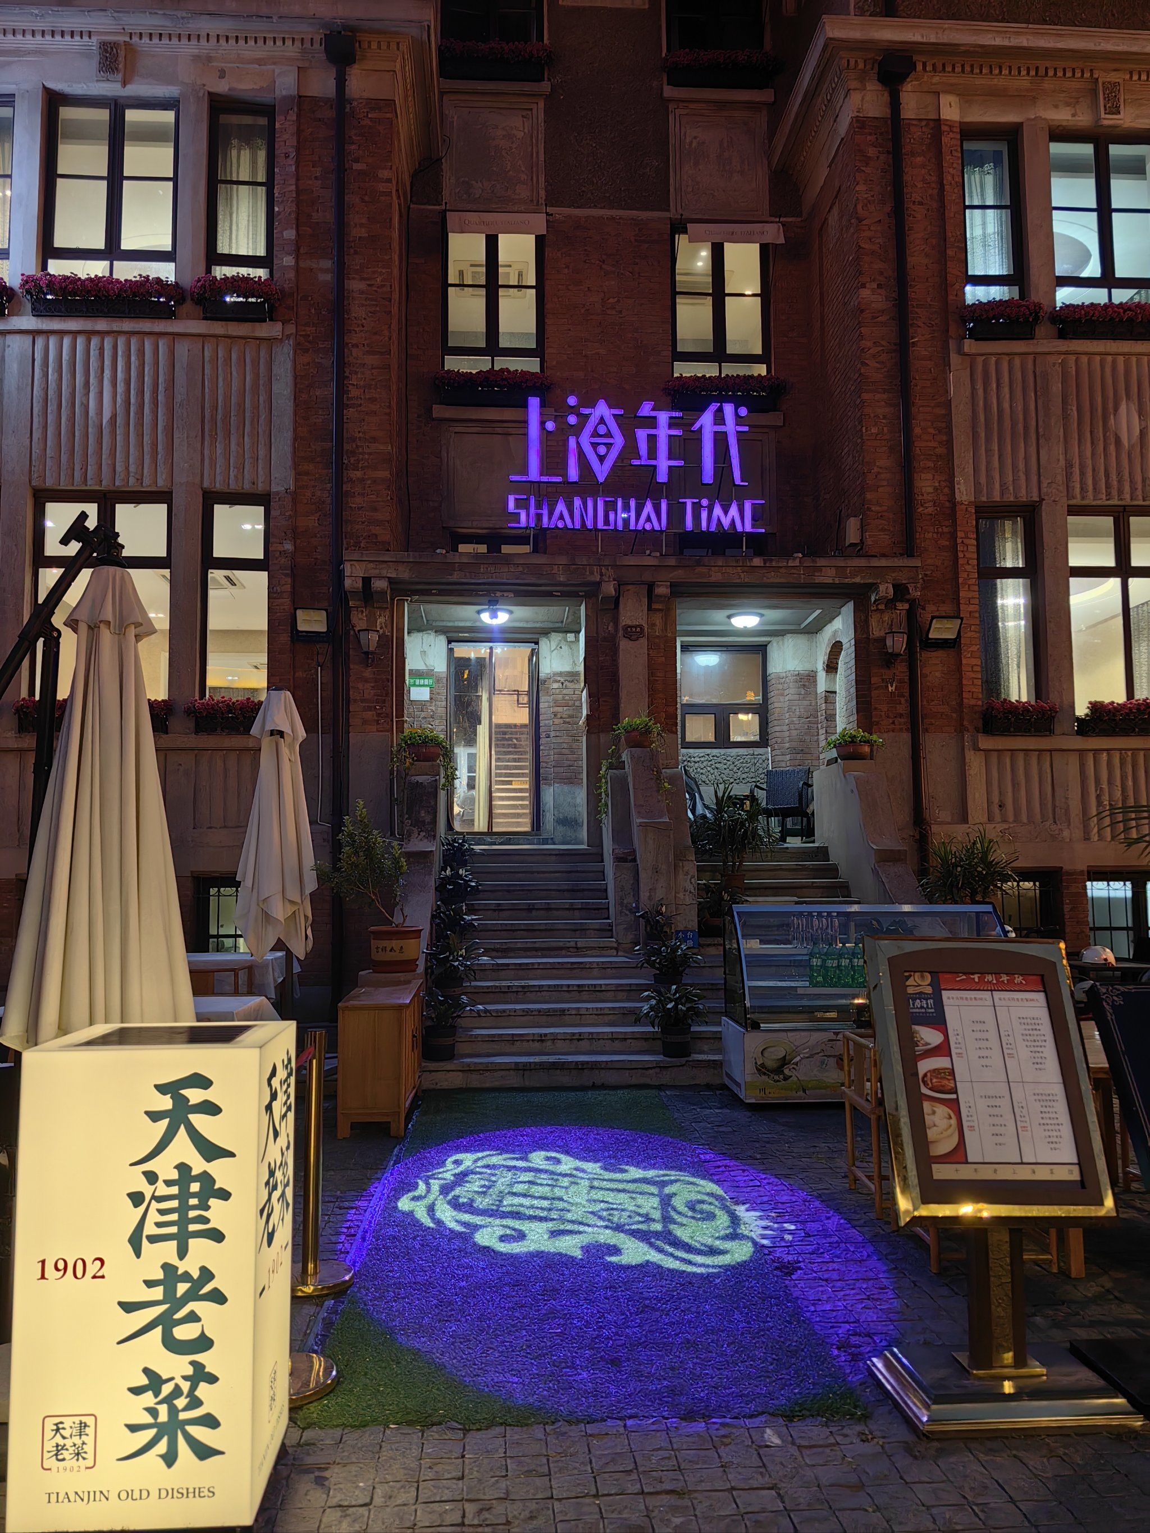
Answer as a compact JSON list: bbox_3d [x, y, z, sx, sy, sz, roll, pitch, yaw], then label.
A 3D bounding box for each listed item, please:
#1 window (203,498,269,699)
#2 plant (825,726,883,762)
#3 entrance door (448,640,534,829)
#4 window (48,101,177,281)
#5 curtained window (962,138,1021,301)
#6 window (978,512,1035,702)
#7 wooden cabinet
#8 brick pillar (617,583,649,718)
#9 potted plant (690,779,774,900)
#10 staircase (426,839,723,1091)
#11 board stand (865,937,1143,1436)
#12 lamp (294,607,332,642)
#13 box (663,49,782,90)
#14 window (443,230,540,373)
[{"bbox_3d":[-3.178,-1.524,11.216,0.629,2.131,0.140,0,-5,-4],"label":"window"},{"bbox_3d":[2.545,-0.205,10.905,0.523,0.324,0.380,0,-5,-4],"label":"plant"},{"bbox_3d":[-0.914,-0.313,13.237,0.962,2.098,0.100,0,-5,-4],"label":"entrance door"},{"bbox_3d":[-4.528,-5.574,11.742,1.261,1.957,0.150,0,-4,-4],"label":"window"},{"bbox_3d":[4.289,-5.571,12.368,0.593,1.866,0.150,-1,-4,1],"label":"curtained window"},{"bbox_3d":[4.330,-1.538,12.062,0.572,2.079,0.150,-1,-4,1],"label":"window"},{"bbox_3d":[-1.190,1.783,7.453,0.399,0.741,1.326,0,-5,-4],"label":"wooden cabinet"},{"bbox_3d":[0.545,-0.967,11.537,0.293,1.521,0.300,0,-5,-4],"label":"brick pillar"},{"bbox_3d":[1.386,0.644,10.643,0.710,0.998,0.660,0,-5,-4],"label":"potted plant"},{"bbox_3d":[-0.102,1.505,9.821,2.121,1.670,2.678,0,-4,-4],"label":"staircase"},{"bbox_3d":[1.224,1.168,3.537,0.626,1.300,0.520,0,-5,-4],"label":"board stand"},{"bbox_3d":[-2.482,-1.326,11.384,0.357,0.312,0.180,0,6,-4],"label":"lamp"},{"bbox_3d":[1.688,-7.995,13.884,1.364,0.464,0.320,0,-5,-4],"label":"box"},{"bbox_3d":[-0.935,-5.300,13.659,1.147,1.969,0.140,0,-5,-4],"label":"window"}]

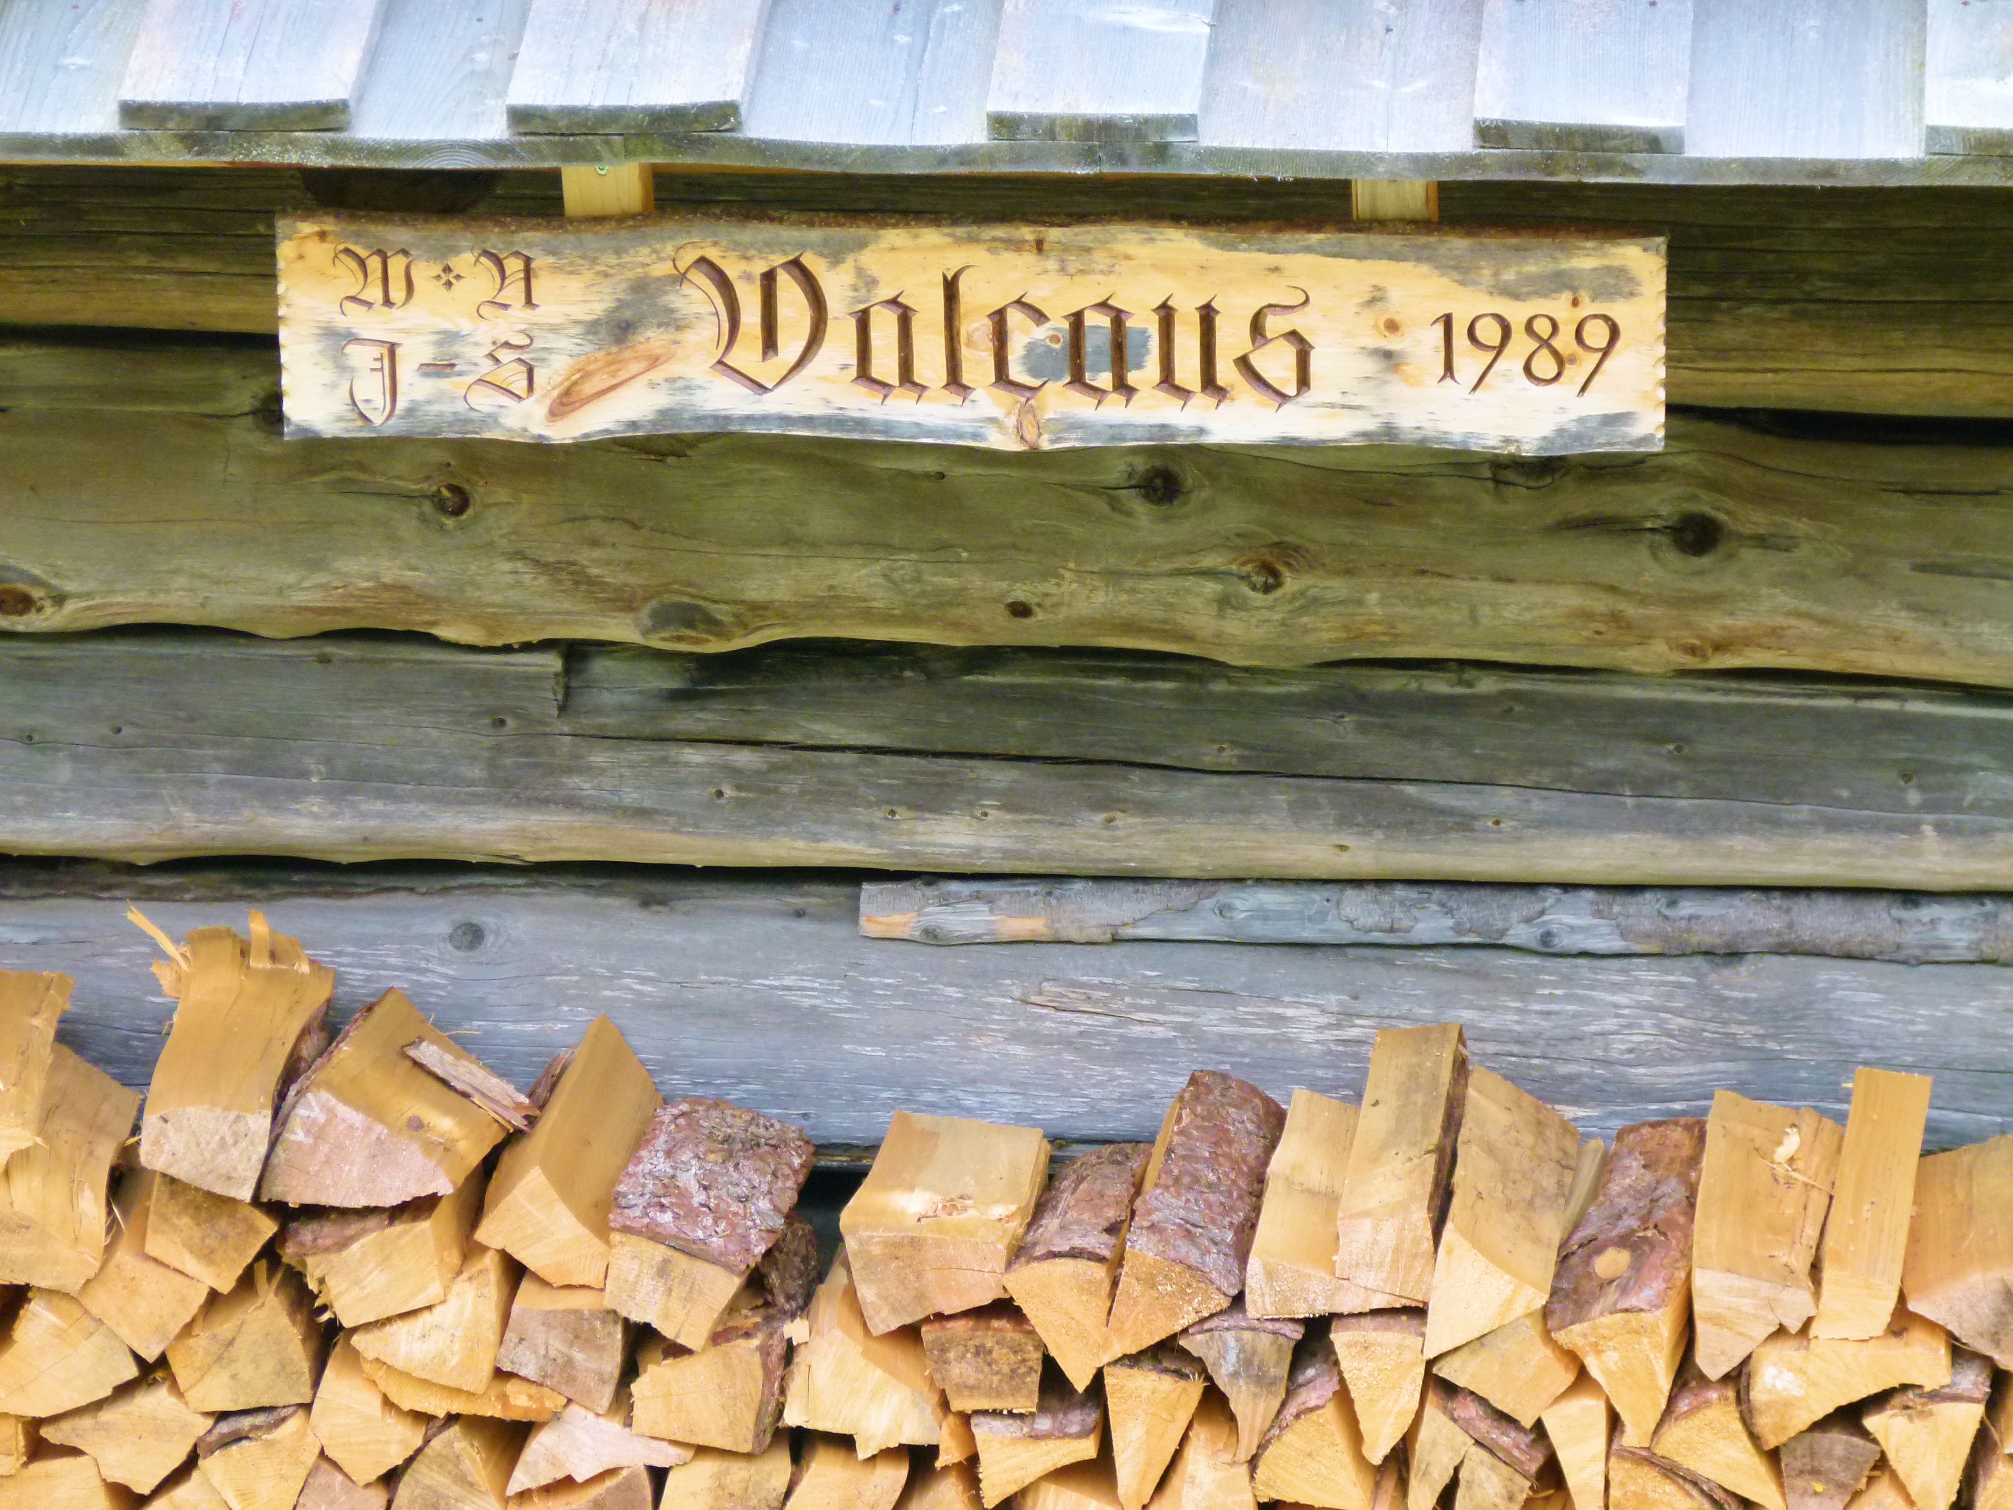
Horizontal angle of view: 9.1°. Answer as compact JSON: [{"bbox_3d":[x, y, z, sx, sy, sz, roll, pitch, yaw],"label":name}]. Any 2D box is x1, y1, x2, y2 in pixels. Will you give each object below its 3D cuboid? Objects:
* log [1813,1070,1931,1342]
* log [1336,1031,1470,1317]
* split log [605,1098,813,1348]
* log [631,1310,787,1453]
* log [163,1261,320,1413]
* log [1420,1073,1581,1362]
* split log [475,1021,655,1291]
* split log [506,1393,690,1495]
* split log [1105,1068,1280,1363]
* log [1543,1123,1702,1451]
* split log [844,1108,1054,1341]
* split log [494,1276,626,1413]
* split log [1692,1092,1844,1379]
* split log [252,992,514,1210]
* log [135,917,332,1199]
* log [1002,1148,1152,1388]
[{"bbox_3d":[0.635,0.327,9.307,0.065,0.061,0.340,2,24,7],"label":"log"},{"bbox_3d":[0.284,0.293,9.044,0.074,0.075,0.340,2,19,6],"label":"log"},{"bbox_3d":[-0.231,0.350,9.389,0.110,0.075,0.330,18,16,1],"label":"split log"},{"bbox_3d":[-0.207,0.419,9.409,0.107,0.090,0.330,1,17,5],"label":"log"},{"bbox_3d":[-0.537,0.369,9.143,0.104,0.098,0.340,-6,17,4],"label":"log"},{"bbox_3d":[0.363,0.334,9.330,0.092,0.110,0.330,2,19,5],"label":"log"},{"bbox_3d":[-0.314,0.308,9.457,0.098,0.073,0.320,41,18,-8],"label":"split log"},{"bbox_3d":[-0.293,0.452,9.506,0.144,0.066,0.320,-10,18,8],"label":"split log"},{"bbox_3d":[0.138,0.340,9.074,0.087,0.094,0.340,14,21,3],"label":"split log"},{"bbox_3d":[0.451,0.375,9.062,0.094,0.112,0.340,3,21,8],"label":"log"},{"bbox_3d":[-0.042,0.341,9.369,0.122,0.092,0.330,2,14,5],"label":"split log"},{"bbox_3d":[-0.304,0.376,9.126,0.093,0.082,0.340,2,18,4],"label":"split log"},{"bbox_3d":[0.561,0.354,9.321,0.090,0.090,0.335,2,21,6],"label":"split log"},{"bbox_3d":[-0.459,0.281,9.453,0.127,0.096,0.310,33,15,-1],"label":"split log"},{"bbox_3d":[-0.555,0.224,9.088,0.093,0.071,0.340,4,19,2],"label":"log"},{"bbox_3d":[0.054,0.377,9.440,0.079,0.103,0.310,2,14,6],"label":"log"}]

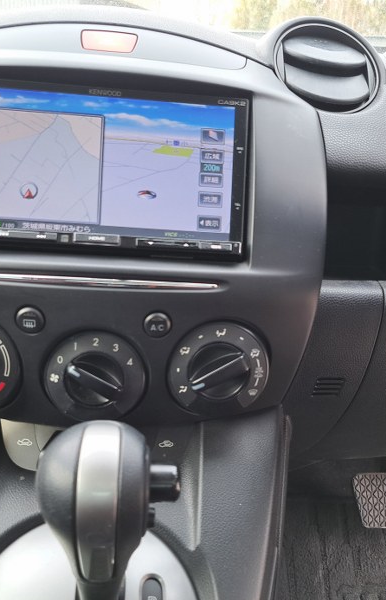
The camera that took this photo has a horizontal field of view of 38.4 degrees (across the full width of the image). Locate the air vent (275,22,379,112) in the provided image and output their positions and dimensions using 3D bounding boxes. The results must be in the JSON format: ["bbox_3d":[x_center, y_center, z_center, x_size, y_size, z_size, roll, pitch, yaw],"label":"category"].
[{"bbox_3d":[0.088,-0.152,0.379,0.073,0.073,0.035,1,-18,-10],"label":"air vent"}]

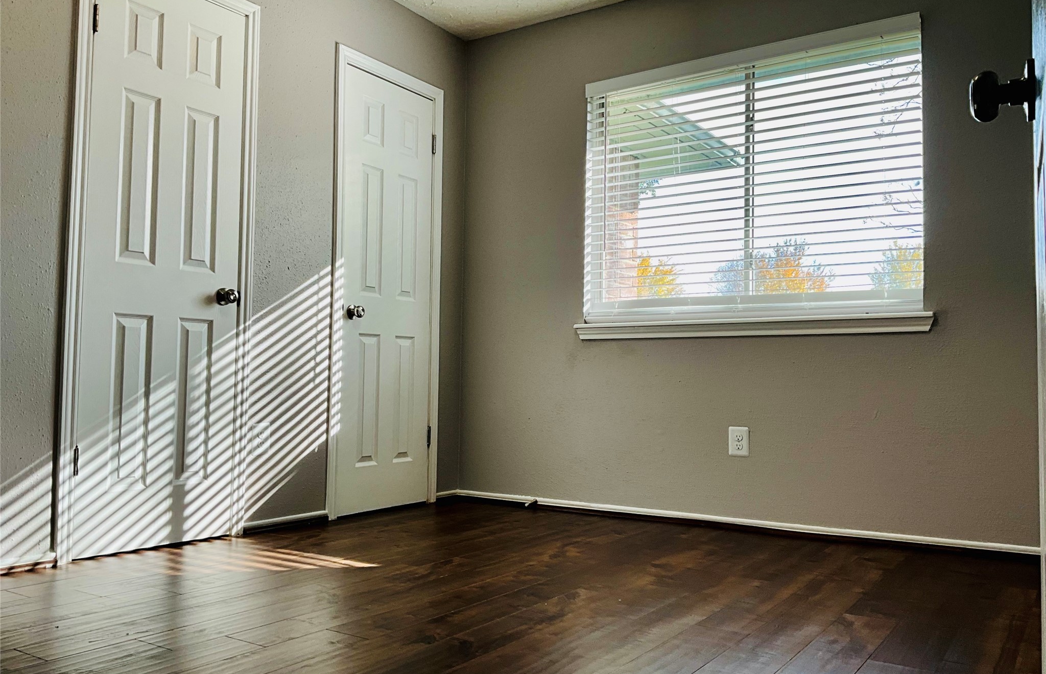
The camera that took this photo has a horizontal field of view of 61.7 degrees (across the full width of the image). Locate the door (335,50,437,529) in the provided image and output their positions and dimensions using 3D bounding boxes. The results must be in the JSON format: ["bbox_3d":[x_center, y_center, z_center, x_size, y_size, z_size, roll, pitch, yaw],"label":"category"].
[{"bbox_3d":[-0.651,-0.207,4.176,0.040,2.030,0.610,-1,-4,34],"label":"door"}]

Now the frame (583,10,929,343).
[{"bbox_3d":[0.940,-0.629,3.835,1.570,1.250,0.130,-1,-4,34],"label":"frame"}]

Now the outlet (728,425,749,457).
[{"bbox_3d":[0.925,0.451,3.760,0.085,0.124,0.010,-1,-4,34],"label":"outlet"}]

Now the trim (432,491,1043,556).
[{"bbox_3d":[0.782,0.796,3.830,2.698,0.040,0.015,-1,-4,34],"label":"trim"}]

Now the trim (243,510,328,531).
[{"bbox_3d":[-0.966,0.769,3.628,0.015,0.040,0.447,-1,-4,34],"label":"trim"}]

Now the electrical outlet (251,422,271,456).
[{"bbox_3d":[-1.051,0.410,3.520,0.010,0.124,0.085,-1,-4,34],"label":"electrical outlet"}]

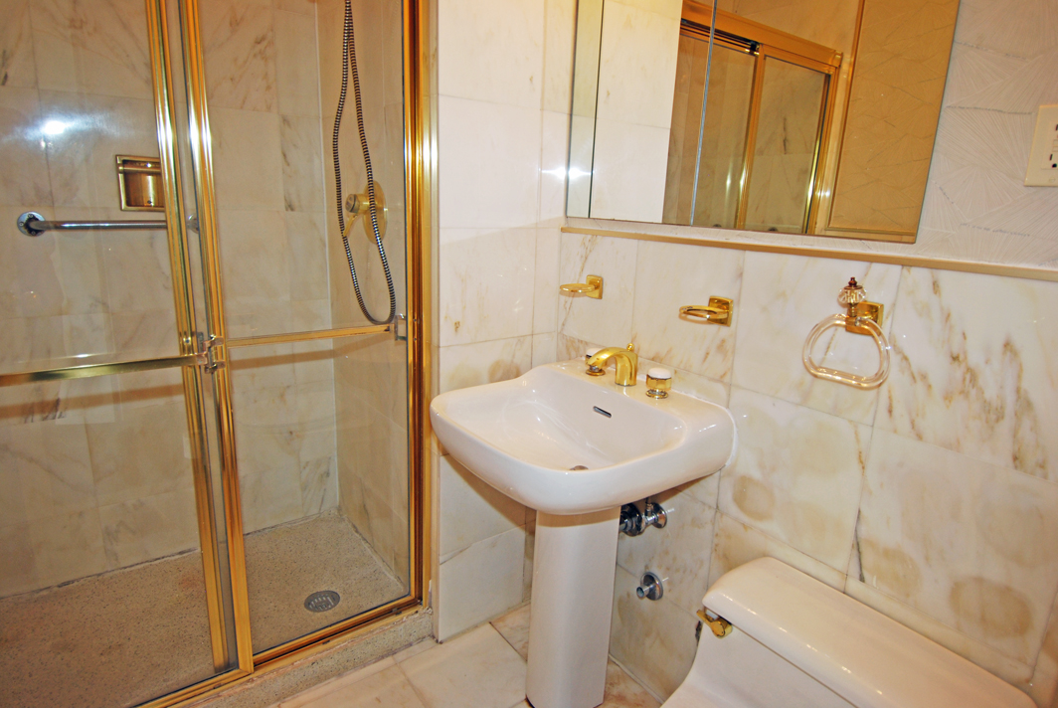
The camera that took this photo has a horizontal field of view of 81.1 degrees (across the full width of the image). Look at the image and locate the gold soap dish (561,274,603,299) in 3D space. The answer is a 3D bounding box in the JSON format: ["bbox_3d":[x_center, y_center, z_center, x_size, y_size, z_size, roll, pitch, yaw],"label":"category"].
[{"bbox_3d":[0.137,-0.174,1.627,0.115,0.056,0.096,-8,17,-35],"label":"gold soap dish"}]

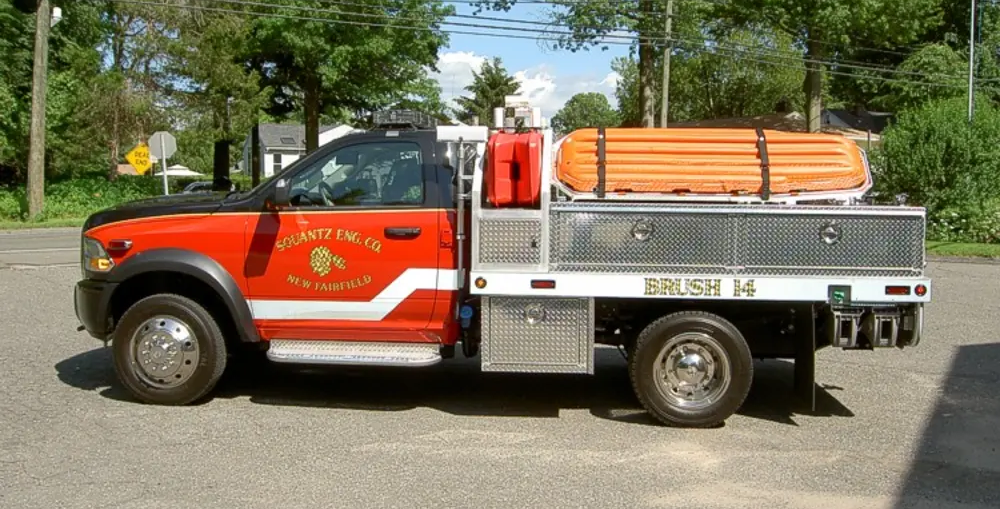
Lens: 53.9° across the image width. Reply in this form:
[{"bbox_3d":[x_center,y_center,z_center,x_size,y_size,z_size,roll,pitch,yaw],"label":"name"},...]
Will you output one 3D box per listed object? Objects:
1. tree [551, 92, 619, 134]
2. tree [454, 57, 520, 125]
[{"bbox_3d":[6.345,-7.918,75.307,6.200,9.067,6.200,1,4,0],"label":"tree"},{"bbox_3d":[-0.577,-5.937,50.278,4.600,8.193,4.600,1,4,0],"label":"tree"}]

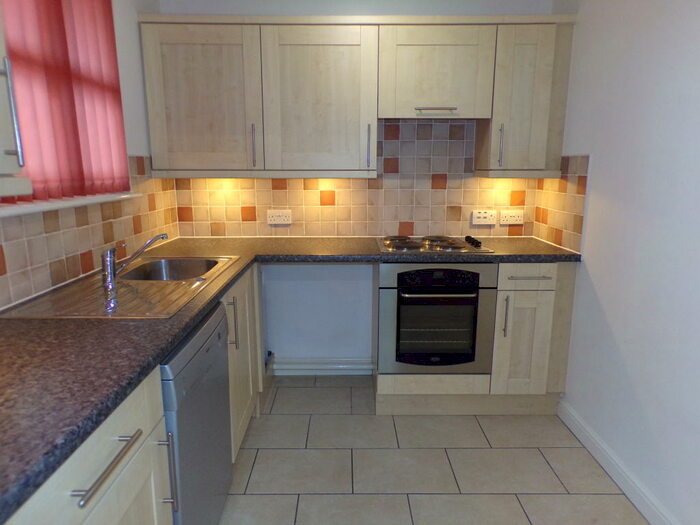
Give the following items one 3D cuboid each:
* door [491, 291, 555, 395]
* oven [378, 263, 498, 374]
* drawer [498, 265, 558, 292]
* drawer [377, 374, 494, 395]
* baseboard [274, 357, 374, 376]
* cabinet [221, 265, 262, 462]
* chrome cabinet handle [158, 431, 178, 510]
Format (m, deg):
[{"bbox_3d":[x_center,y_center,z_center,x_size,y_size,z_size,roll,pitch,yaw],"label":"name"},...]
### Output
[{"bbox_3d":[0.895,0.421,2.528,0.294,0.566,0.024,0,11,0],"label":"door"},{"bbox_3d":[0.449,0.248,2.748,0.597,0.595,0.570,0,11,0],"label":"oven"},{"bbox_3d":[0.899,0.034,2.661,0.296,0.140,0.470,0,11,0],"label":"drawer"},{"bbox_3d":[0.449,0.605,2.789,0.597,0.116,0.440,0,11,0],"label":"drawer"},{"bbox_3d":[-0.178,0.686,3.188,0.665,0.113,0.025,0,11,0],"label":"baseboard"},{"bbox_3d":[-0.768,0.427,2.212,0.580,0.740,0.655,0,11,0],"label":"cabinet"},{"bbox_3d":[-0.458,0.530,1.221,0.039,0.218,0.013,0,11,0],"label":"chrome cabinet handle"}]

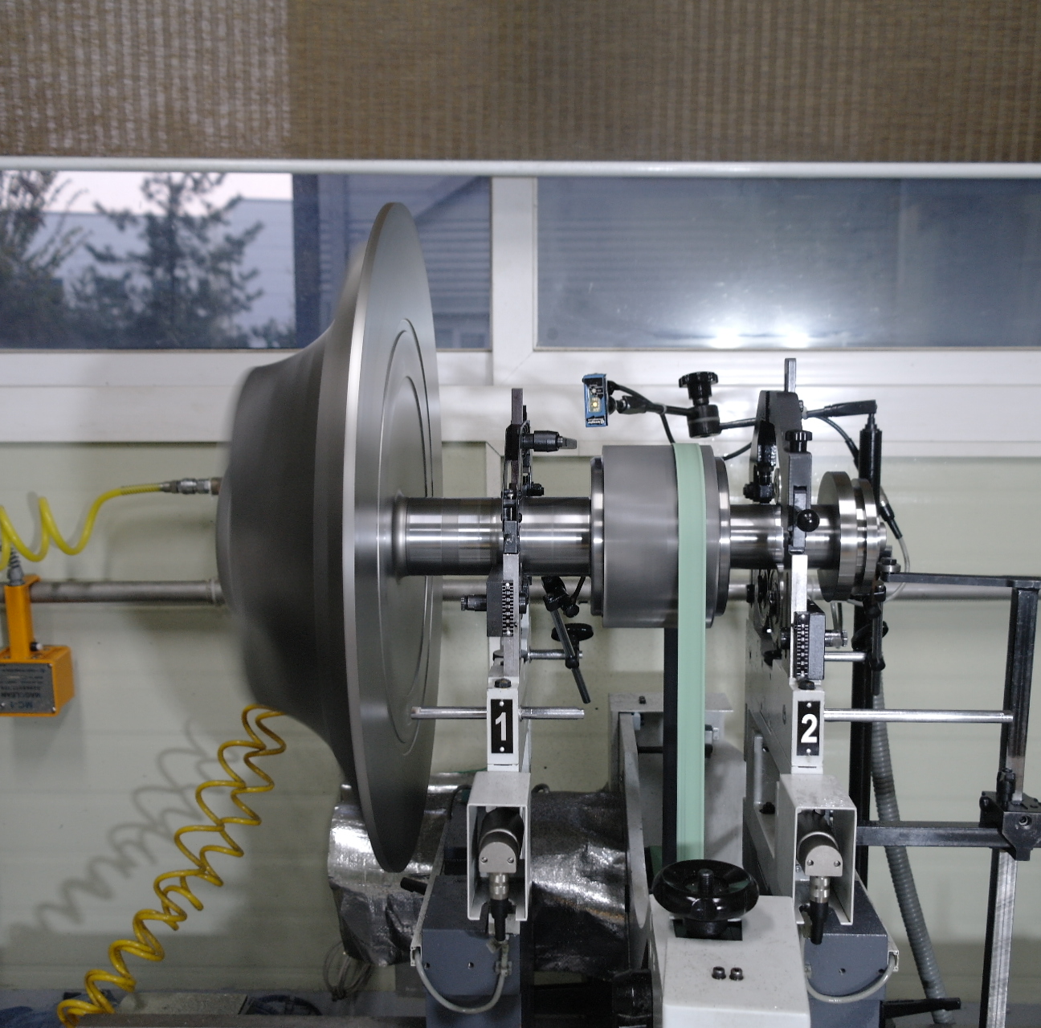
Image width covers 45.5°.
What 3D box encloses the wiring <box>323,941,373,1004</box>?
[{"bbox_3d":[-0.271,0.717,1.960,0.083,0.105,0.050,0,7,2],"label":"wiring"}]

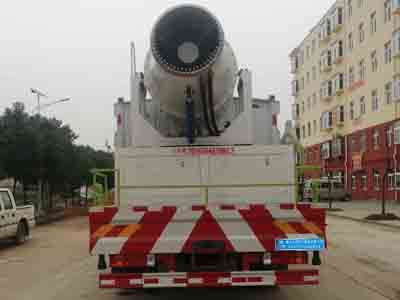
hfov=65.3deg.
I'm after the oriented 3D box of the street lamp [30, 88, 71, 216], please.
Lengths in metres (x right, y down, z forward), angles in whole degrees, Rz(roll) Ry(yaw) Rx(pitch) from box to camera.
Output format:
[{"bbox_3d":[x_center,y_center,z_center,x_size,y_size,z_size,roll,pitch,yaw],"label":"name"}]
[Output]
[{"bbox_3d":[-7.585,0.143,15.891,1.838,6.360,0.700,0,-6,-4],"label":"street lamp"}]

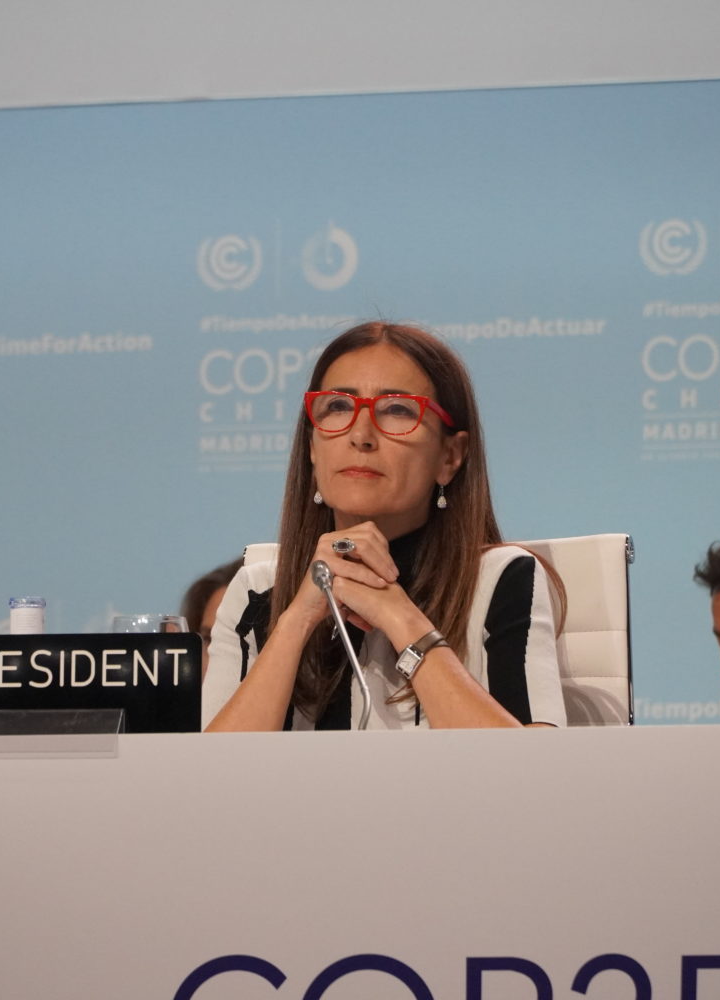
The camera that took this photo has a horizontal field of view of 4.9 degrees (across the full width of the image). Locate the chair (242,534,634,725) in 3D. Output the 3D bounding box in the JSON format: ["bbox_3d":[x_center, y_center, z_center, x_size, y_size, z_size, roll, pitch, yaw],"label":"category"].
[{"bbox_3d":[-0.030,0.543,8.878,0.570,1.070,0.620,-2,-7,22],"label":"chair"}]

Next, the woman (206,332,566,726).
[{"bbox_3d":[-0.018,0.428,8.808,0.470,1.281,0.700,0,-7,13],"label":"woman"}]

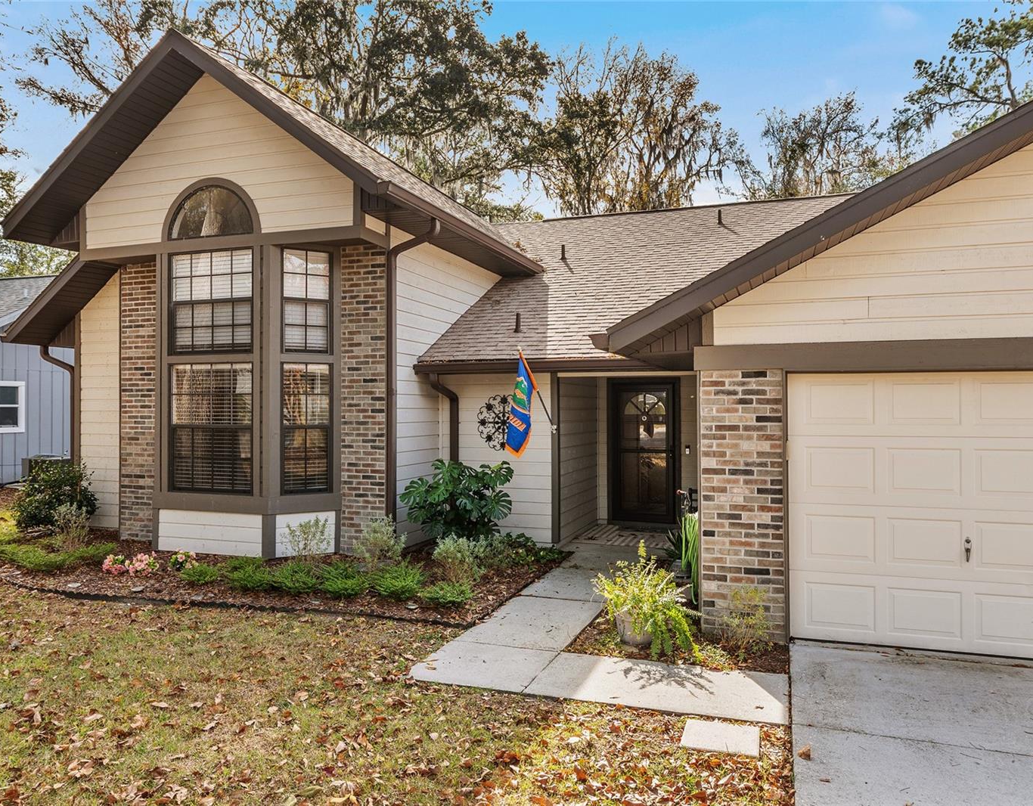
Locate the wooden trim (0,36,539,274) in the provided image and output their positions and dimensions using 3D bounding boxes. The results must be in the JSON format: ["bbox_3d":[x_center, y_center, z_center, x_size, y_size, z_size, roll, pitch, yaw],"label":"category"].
[{"bbox_3d":[-2.811,-2.920,11.017,5.000,2.120,5.100,0,-1,19],"label":"wooden trim"}]

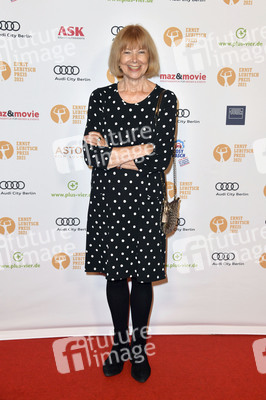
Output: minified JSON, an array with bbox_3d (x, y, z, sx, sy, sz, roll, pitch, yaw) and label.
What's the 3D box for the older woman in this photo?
[{"bbox_3d":[-0.005,0.045,2.620,0.460,1.670,0.350,2,13,4],"label":"older woman"}]

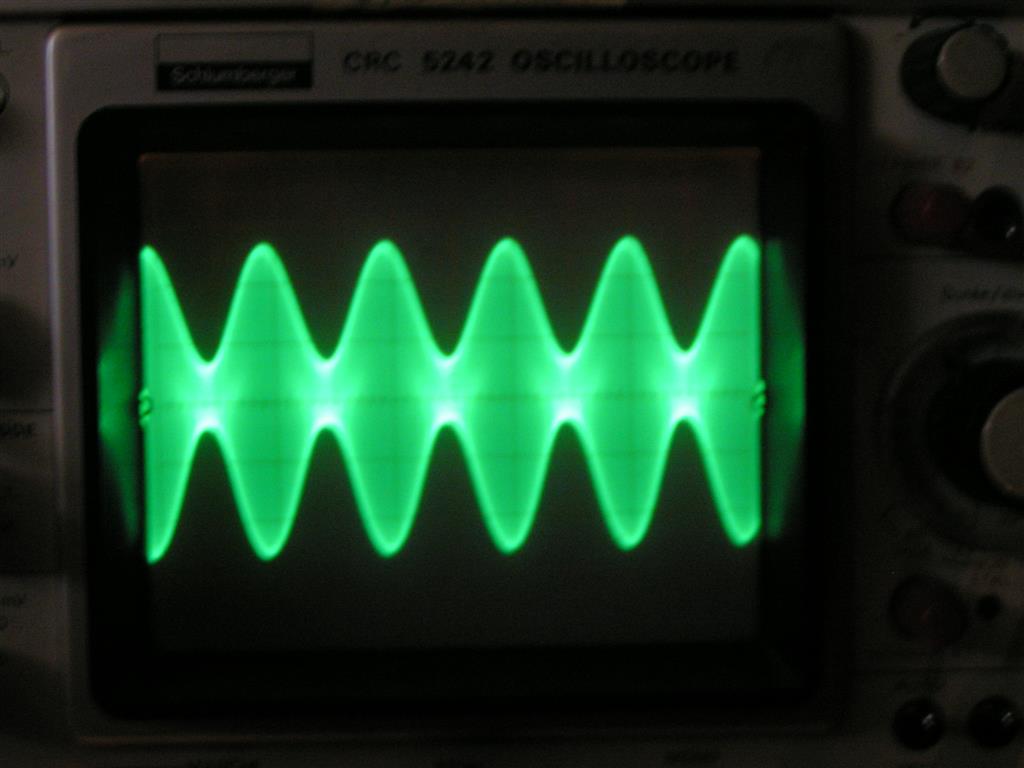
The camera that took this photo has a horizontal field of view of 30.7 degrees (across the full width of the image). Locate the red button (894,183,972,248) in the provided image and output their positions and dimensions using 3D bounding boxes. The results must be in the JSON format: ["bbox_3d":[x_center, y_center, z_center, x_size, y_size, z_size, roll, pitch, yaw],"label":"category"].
[{"bbox_3d":[0.066,-0.027,0.292,0.010,0.010,0.009,-1,5,-1],"label":"red button"}]

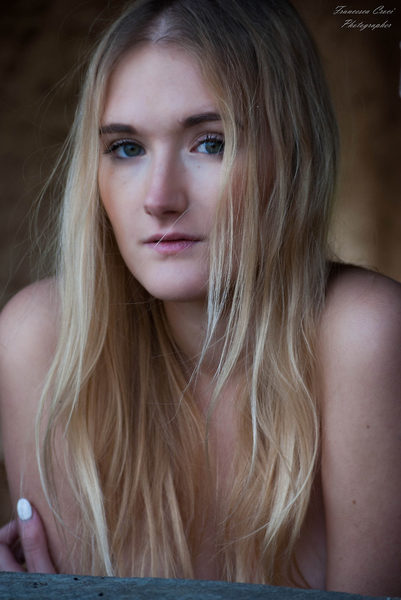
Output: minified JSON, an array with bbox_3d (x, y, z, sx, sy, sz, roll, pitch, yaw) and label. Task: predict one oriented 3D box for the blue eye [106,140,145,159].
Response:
[{"bbox_3d":[-0.051,-0.105,1.507,0.027,0.013,0.013,-1,2,14],"label":"blue eye"}]

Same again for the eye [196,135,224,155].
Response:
[{"bbox_3d":[0.008,-0.107,1.490,0.027,0.013,0.013,-1,2,14],"label":"eye"}]

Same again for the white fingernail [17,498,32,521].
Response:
[{"bbox_3d":[-0.124,0.148,1.520,0.011,0.016,0.004,-9,-12,15],"label":"white fingernail"}]

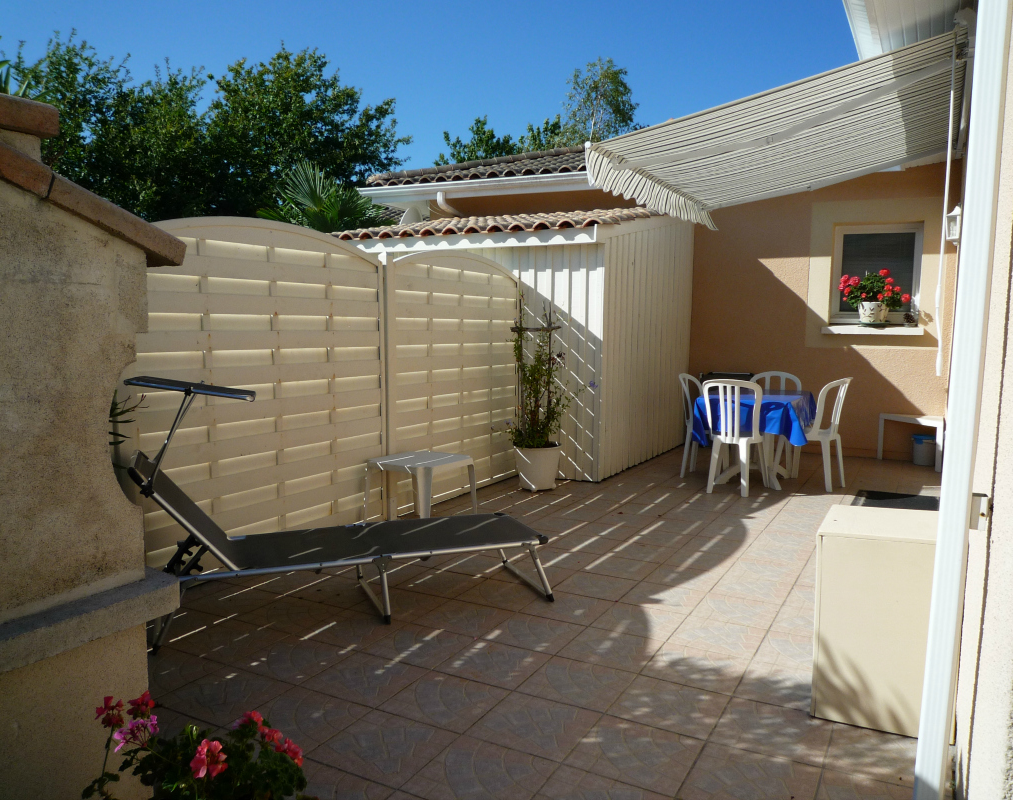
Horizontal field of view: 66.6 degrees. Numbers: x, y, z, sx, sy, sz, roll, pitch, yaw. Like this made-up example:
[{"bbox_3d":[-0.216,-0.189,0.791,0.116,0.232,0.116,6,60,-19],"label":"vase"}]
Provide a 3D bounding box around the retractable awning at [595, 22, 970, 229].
[{"bbox_3d":[2.058,-1.671,5.450,2.000,0.570,2.980,3,6,29],"label":"retractable awning"}]

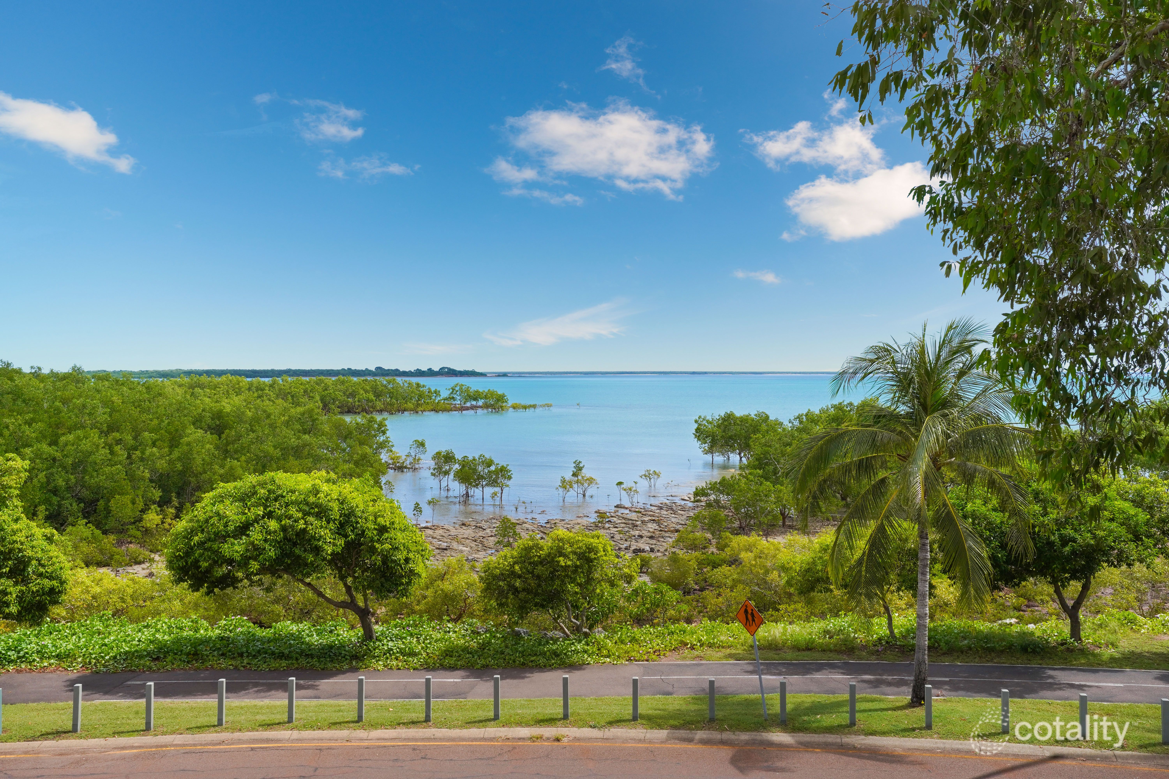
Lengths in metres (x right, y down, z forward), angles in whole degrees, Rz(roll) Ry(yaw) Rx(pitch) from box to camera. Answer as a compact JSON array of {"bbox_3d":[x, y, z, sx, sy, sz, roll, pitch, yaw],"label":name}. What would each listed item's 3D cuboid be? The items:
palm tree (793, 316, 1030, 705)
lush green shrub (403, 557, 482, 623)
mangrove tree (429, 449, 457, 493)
[{"bbox_3d":[7.496,2.822,26.200,5.580,8.890,5.400,0,1,0],"label":"palm tree"},{"bbox_3d":[-4.609,6.589,37.000,2.640,2.300,2.500,0,1,0],"label":"lush green shrub"},{"bbox_3d":[-13.410,7.727,108.000,2.600,4.170,2.500,0,1,0],"label":"mangrove tree"}]

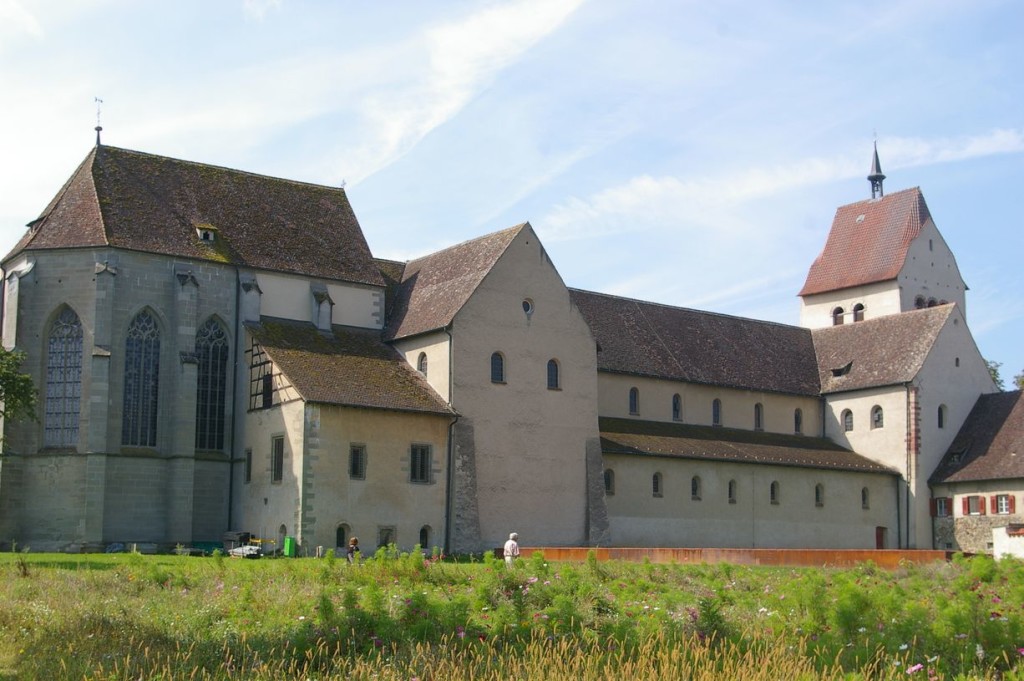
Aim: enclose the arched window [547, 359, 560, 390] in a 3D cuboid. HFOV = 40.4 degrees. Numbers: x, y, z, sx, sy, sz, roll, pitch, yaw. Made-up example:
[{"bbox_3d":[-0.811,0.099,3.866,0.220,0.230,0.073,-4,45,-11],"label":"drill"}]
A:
[{"bbox_3d":[2.530,2.075,84.903,0.920,1.830,0.250,7,-12,-37],"label":"arched window"}]

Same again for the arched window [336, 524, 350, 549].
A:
[{"bbox_3d":[-9.036,10.514,74.689,0.750,1.280,0.300,7,-12,-37],"label":"arched window"}]

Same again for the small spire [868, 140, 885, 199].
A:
[{"bbox_3d":[33.603,-15.762,128.394,1.350,5.200,1.350,7,-12,-37],"label":"small spire"}]

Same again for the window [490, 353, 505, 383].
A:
[{"bbox_3d":[-0.841,1.600,82.385,0.920,1.720,0.250,7,-12,-37],"label":"window"}]

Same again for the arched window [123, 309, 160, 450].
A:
[{"bbox_3d":[-20.532,2.097,77.279,1.950,7.600,0.400,7,-12,-37],"label":"arched window"}]

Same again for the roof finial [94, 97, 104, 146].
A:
[{"bbox_3d":[-24.626,-13.075,83.141,0.500,2.970,0.500,7,-12,-37],"label":"roof finial"}]

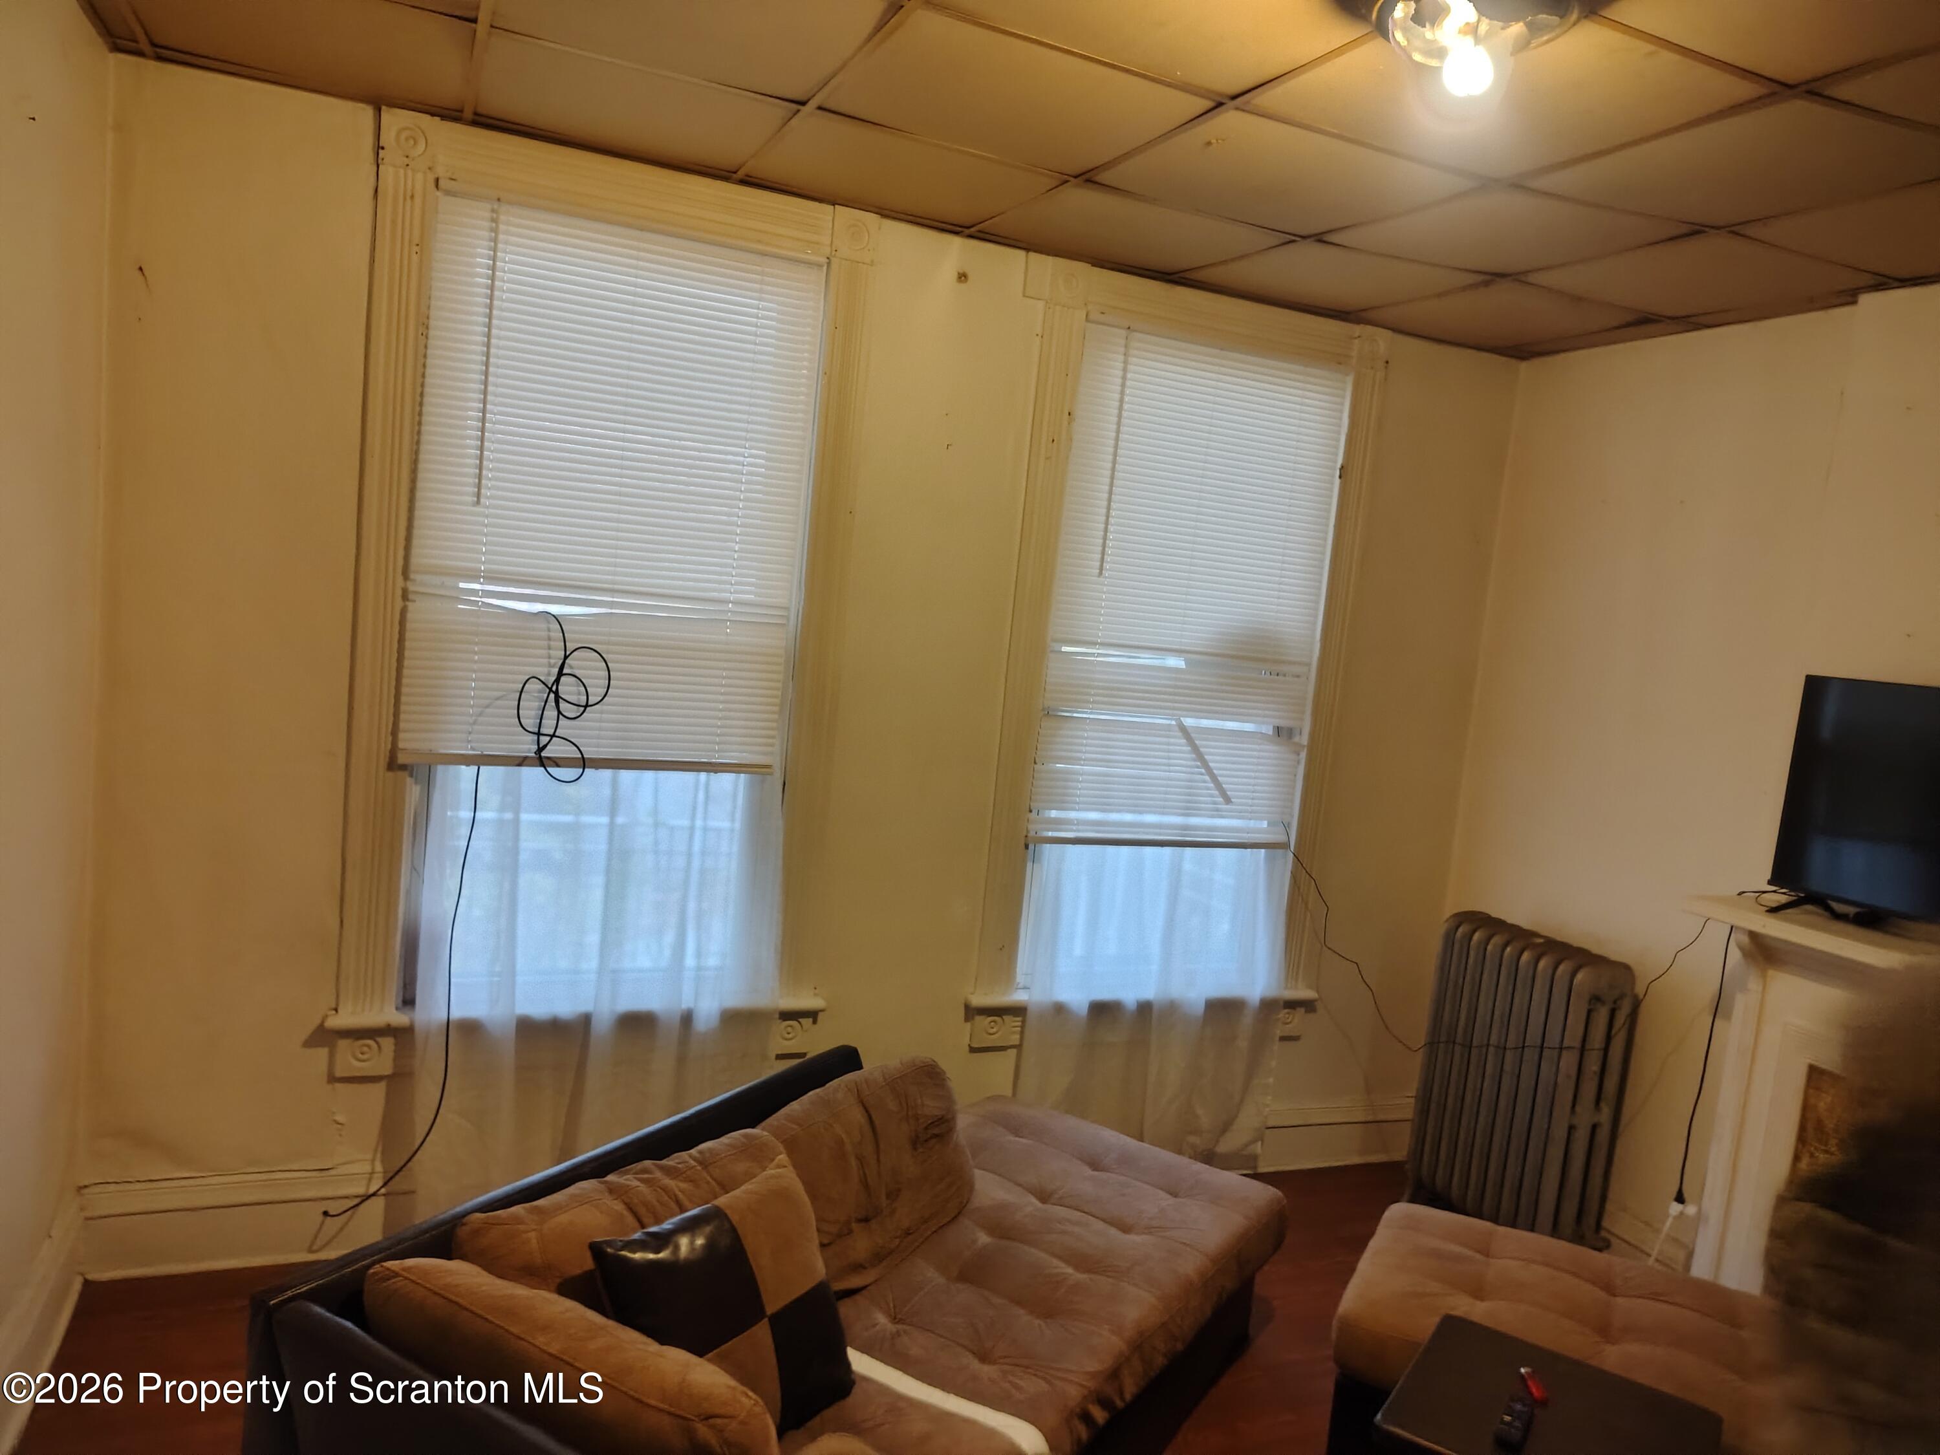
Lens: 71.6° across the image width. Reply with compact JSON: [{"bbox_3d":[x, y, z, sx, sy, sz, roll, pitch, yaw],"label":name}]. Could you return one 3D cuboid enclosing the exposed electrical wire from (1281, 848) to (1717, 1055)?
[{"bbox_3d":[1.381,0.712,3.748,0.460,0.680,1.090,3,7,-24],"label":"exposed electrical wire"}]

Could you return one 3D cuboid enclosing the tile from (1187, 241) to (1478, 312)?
[{"bbox_3d":[0.956,-1.192,3.561,0.600,0.018,0.600,3,7,-24],"label":"tile"}]

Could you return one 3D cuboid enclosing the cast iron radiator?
[{"bbox_3d":[1.597,1.050,3.958,0.200,0.910,0.560,3,7,-24],"label":"cast iron radiator"}]

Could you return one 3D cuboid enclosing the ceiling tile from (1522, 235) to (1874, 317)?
[{"bbox_3d":[1.751,-1.090,3.256,0.600,0.018,0.600,3,7,-24],"label":"ceiling tile"}]

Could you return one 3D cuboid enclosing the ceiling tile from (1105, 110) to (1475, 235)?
[{"bbox_3d":[0.632,-1.127,2.769,0.600,0.018,0.600,3,7,-24],"label":"ceiling tile"}]

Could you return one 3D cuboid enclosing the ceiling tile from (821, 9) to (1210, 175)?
[{"bbox_3d":[0.076,-1.176,2.523,0.600,0.018,0.600,3,7,-24],"label":"ceiling tile"}]

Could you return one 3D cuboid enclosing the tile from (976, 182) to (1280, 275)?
[{"bbox_3d":[0.397,-1.219,3.317,0.600,0.018,0.600,3,7,-24],"label":"tile"}]

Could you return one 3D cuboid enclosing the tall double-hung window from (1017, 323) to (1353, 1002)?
[{"bbox_3d":[0.633,-0.158,3.940,0.920,1.910,0.120,3,7,-24],"label":"tall double-hung window"}]

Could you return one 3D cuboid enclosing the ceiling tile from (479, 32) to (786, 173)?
[{"bbox_3d":[-0.717,-1.298,2.826,0.600,0.018,0.600,3,7,-24],"label":"ceiling tile"}]

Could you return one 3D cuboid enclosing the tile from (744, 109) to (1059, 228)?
[{"bbox_3d":[-0.160,-1.259,3.072,0.600,0.018,0.600,3,7,-24],"label":"tile"}]

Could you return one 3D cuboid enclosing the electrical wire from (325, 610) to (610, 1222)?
[{"bbox_3d":[-1.171,0.447,3.170,0.570,1.470,0.100,3,7,-24],"label":"electrical wire"}]

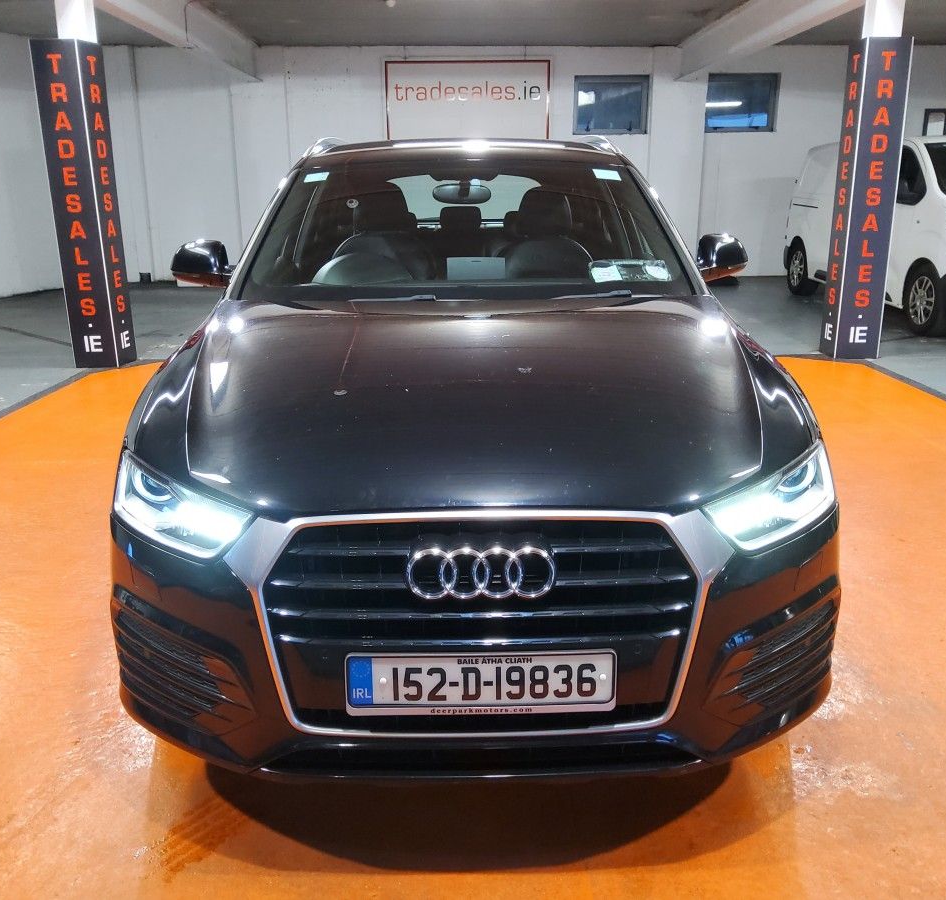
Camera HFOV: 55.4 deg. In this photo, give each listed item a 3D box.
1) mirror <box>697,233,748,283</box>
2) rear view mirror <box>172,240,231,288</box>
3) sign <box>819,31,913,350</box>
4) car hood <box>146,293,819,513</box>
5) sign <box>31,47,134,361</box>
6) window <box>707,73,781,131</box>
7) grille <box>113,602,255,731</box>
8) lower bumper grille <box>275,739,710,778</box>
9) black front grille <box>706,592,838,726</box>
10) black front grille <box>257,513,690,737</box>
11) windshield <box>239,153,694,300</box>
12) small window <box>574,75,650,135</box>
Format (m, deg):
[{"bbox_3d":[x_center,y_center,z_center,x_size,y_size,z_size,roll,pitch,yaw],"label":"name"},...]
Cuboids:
[{"bbox_3d":[0.870,-0.679,3.193,0.220,0.170,0.170,-1,16,-2],"label":"mirror"},{"bbox_3d":[-0.936,-0.648,3.134,0.220,0.170,0.170,-1,16,-2],"label":"rear view mirror"},{"bbox_3d":[3.149,-1.978,7.252,0.360,2.450,0.370,0,16,2],"label":"sign"},{"bbox_3d":[0.003,-0.156,2.249,1.660,0.310,1.220,-1,16,-2],"label":"car hood"},{"bbox_3d":[-3.065,-1.895,7.175,0.360,2.450,0.370,0,16,2],"label":"sign"},{"bbox_3d":[4.044,-5.207,13.524,1.095,0.830,0.120,-1,16,0],"label":"window"},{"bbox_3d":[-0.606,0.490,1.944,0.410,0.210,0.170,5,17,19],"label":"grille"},{"bbox_3d":[0.022,0.634,1.874,0.930,0.090,0.130,-1,16,-2],"label":"lower bumper grille"},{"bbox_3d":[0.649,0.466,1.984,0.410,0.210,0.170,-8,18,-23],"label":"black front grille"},{"bbox_3d":[0.019,0.339,1.789,0.870,0.445,0.140,-1,16,-2],"label":"black front grille"},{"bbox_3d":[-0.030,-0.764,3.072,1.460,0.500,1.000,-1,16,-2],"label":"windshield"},{"bbox_3d":[2.083,-5.177,13.534,1.119,0.824,0.120,-1,16,0],"label":"small window"}]

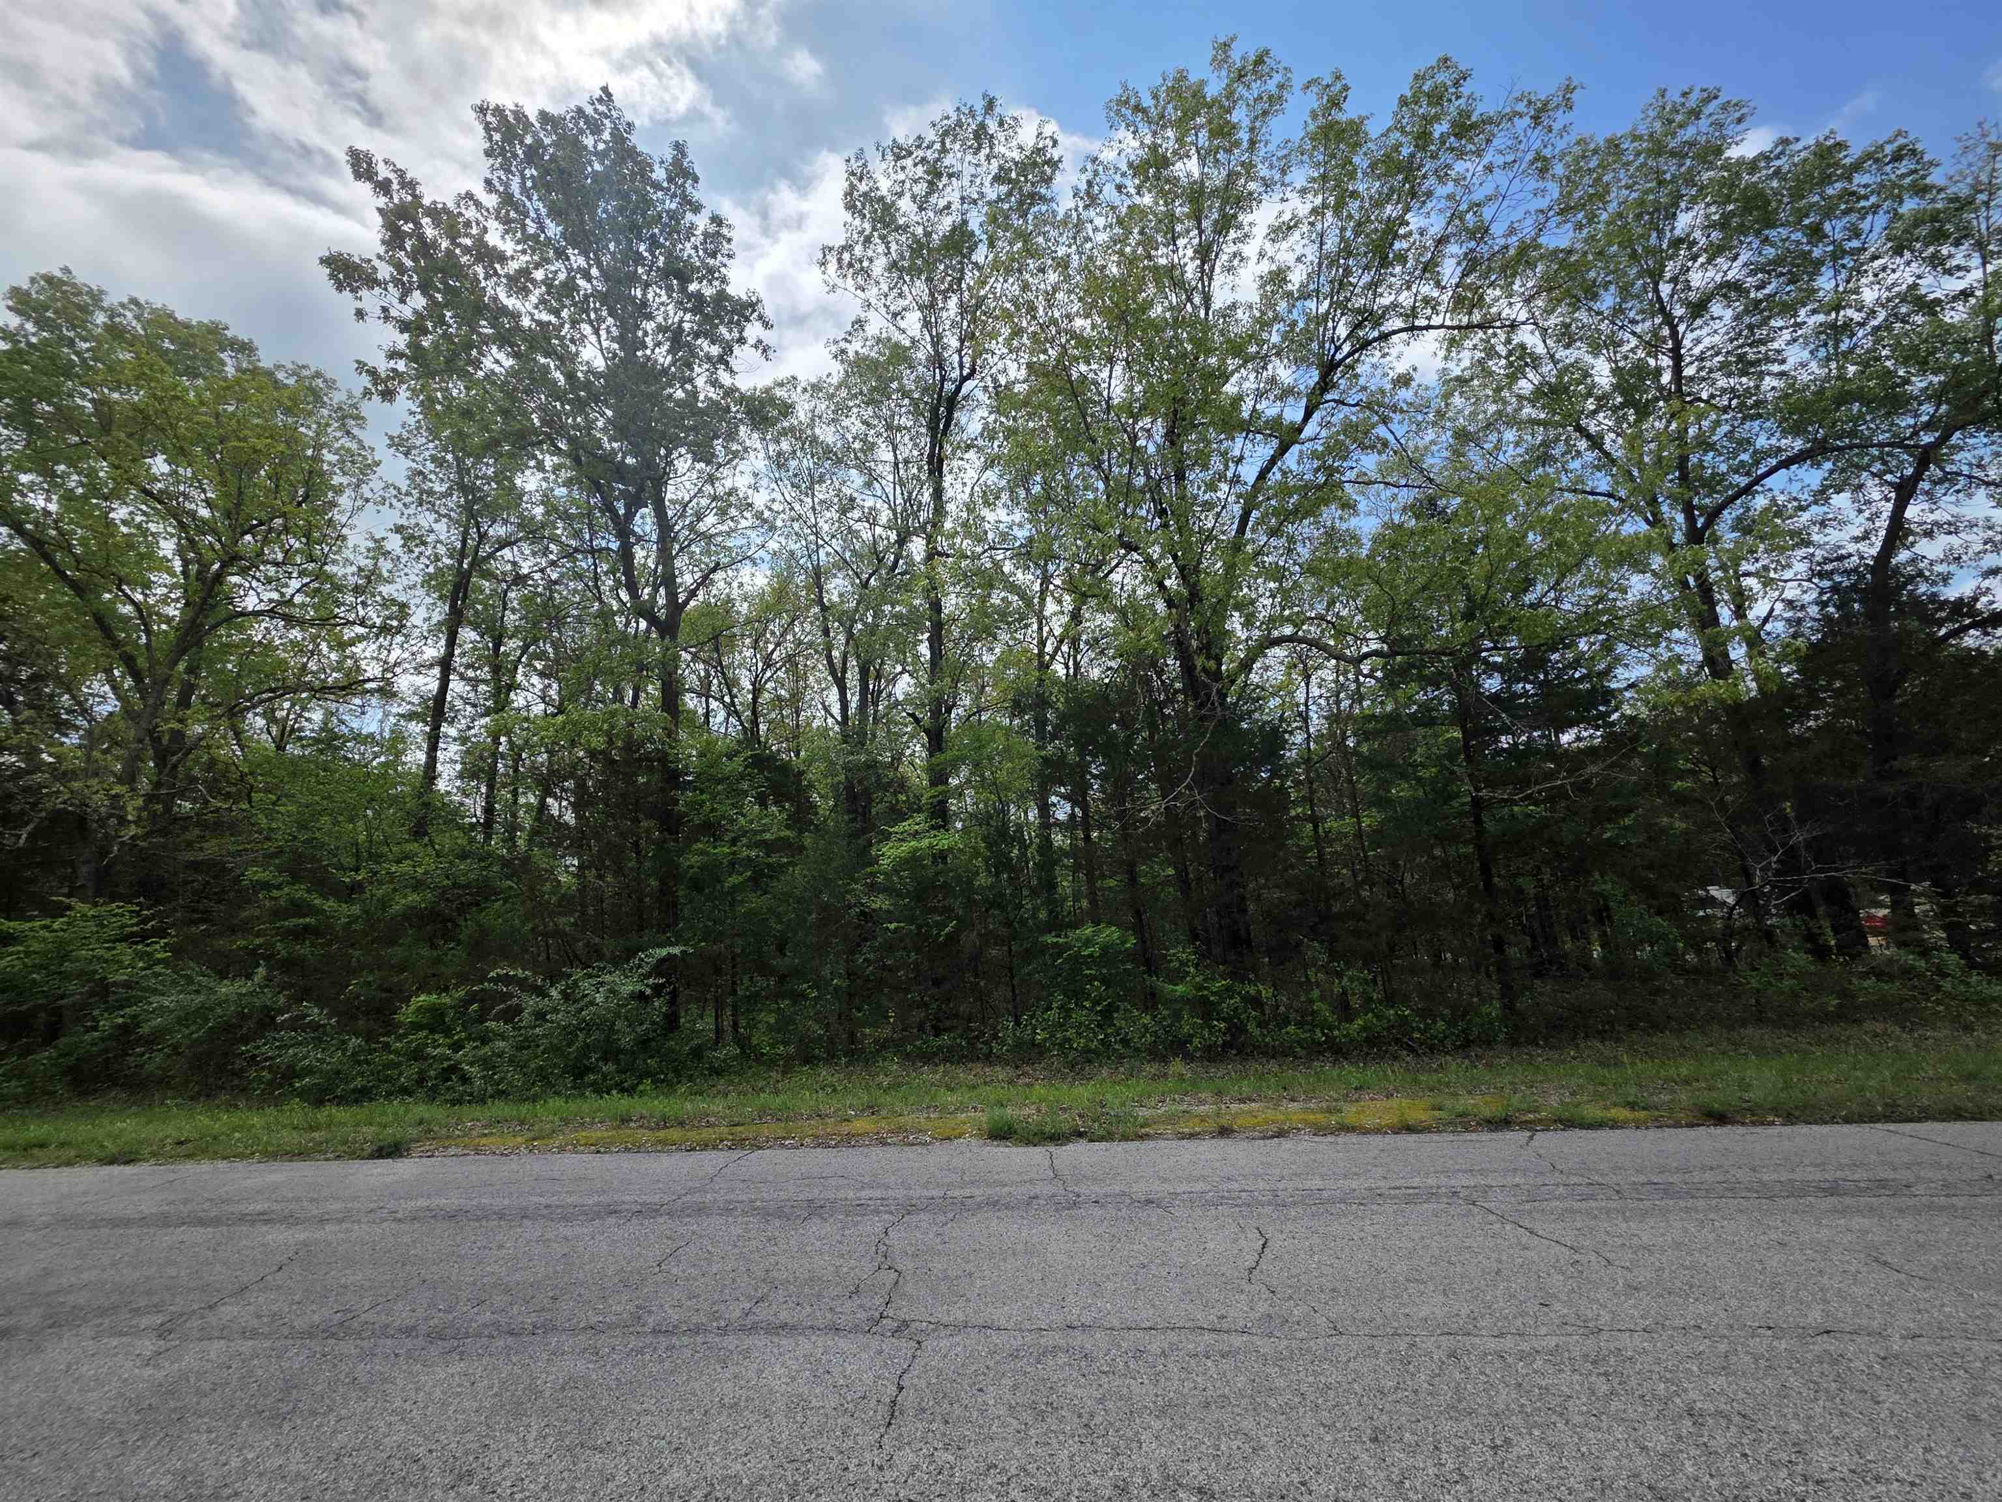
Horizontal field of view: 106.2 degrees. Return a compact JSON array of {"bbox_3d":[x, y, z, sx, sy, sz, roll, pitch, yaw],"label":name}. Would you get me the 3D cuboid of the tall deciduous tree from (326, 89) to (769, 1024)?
[{"bbox_3d":[-5.790,-3.115,9.871,5.500,13.200,5.300,-1,-10,0],"label":"tall deciduous tree"}]

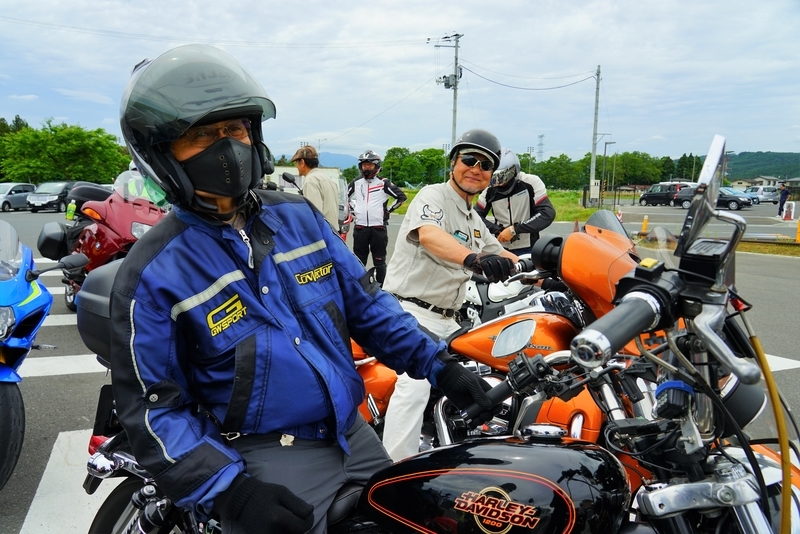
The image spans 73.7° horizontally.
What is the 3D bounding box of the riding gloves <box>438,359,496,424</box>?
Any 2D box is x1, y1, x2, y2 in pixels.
[{"bbox_3d":[0.151,0.289,1.230,0.140,0.120,0.110,-5,9,-30],"label":"riding gloves"}]

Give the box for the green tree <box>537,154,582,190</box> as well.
[{"bbox_3d":[39.110,-23.149,130.000,10.500,8.600,9.000,0,9,0],"label":"green tree"}]

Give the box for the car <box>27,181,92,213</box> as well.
[{"bbox_3d":[-20.064,-4.241,31.869,1.820,1.760,4.750,0,9,-2],"label":"car"}]

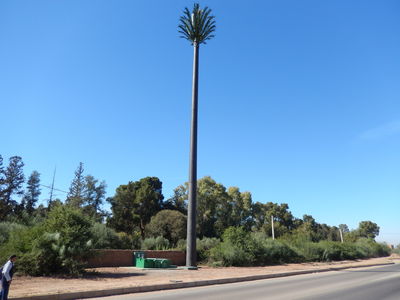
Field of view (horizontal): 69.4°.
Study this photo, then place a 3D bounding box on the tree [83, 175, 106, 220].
[{"bbox_3d":[-16.852,10.217,45.140,3.800,13.170,3.600,0,-20,0],"label":"tree"}]

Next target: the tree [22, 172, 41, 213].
[{"bbox_3d":[-28.221,10.256,47.215,3.200,14.300,3.200,0,-20,0],"label":"tree"}]

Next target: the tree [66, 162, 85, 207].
[{"bbox_3d":[-19.844,9.235,45.481,3.800,15.200,3.800,0,-20,0],"label":"tree"}]

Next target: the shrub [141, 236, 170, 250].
[{"bbox_3d":[-4.681,10.530,30.205,2.900,2.750,2.400,0,-20,0],"label":"shrub"}]

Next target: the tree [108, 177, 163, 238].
[{"bbox_3d":[-8.940,9.336,40.171,7.400,11.620,6.600,0,-20,0],"label":"tree"}]

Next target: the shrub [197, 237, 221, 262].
[{"bbox_3d":[0.736,9.932,28.311,2.800,2.790,2.500,0,-20,0],"label":"shrub"}]

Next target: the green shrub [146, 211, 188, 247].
[{"bbox_3d":[-4.017,10.444,35.014,5.200,6.150,4.800,0,-20,0],"label":"green shrub"}]

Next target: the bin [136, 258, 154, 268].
[{"bbox_3d":[-4.999,10.339,26.344,1.200,0.830,1.050,13,-23,-31],"label":"bin"}]

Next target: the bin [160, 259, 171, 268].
[{"bbox_3d":[-3.244,10.610,26.996,1.050,0.830,1.000,13,-23,-31],"label":"bin"}]

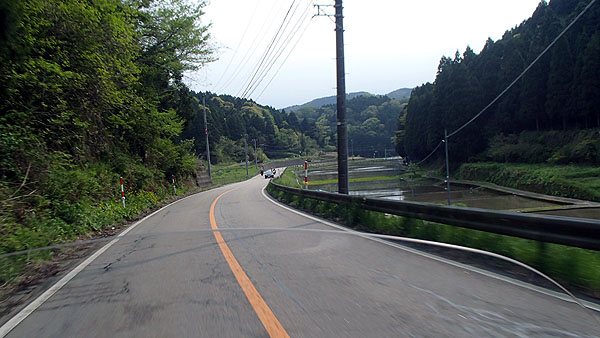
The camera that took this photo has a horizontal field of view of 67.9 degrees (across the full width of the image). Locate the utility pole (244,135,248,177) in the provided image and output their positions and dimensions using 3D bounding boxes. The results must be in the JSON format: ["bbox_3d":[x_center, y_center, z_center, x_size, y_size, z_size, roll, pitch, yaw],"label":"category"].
[{"bbox_3d":[-10.447,-2.636,88.000,0.320,8.160,0.320,-2,0,0],"label":"utility pole"}]

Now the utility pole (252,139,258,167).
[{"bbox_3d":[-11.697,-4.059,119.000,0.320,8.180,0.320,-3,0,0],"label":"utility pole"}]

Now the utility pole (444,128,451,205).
[{"bbox_3d":[12.459,-0.126,37.500,0.180,6.570,0.180,-2,0,0],"label":"utility pole"}]

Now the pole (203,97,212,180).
[{"bbox_3d":[-10.564,-3.588,51.000,0.320,9.560,0.320,-4,0,0],"label":"pole"}]

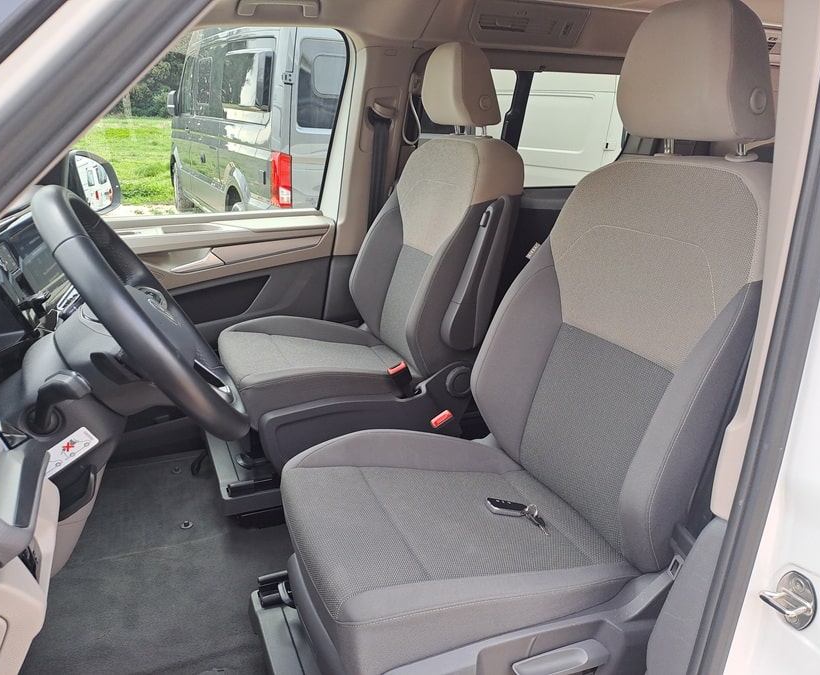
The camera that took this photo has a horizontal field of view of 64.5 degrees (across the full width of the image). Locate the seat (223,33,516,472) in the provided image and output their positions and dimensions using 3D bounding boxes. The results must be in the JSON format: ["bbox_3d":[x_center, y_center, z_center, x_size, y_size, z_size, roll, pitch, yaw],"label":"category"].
[{"bbox_3d":[-0.141,-0.234,1.737,0.743,1.049,0.544,-7,21,-22],"label":"seat"}]

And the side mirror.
[{"bbox_3d":[-1.001,-0.467,1.978,0.130,0.210,0.240,2,19,4],"label":"side mirror"}]

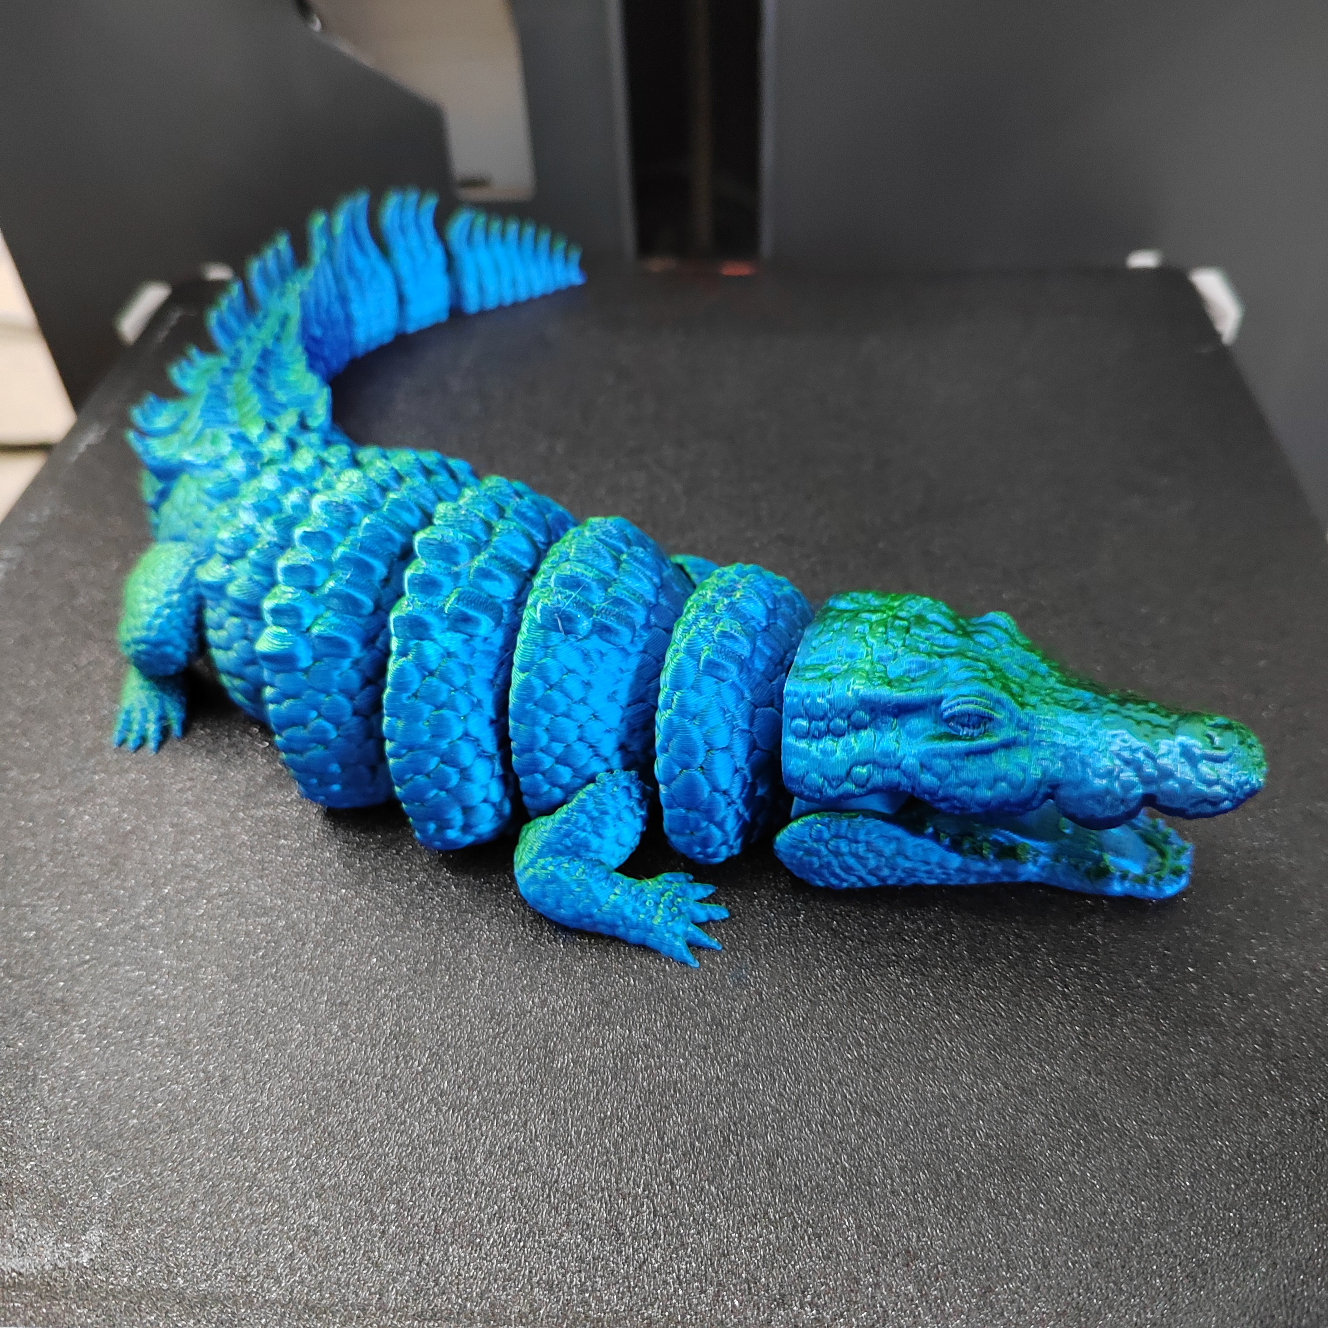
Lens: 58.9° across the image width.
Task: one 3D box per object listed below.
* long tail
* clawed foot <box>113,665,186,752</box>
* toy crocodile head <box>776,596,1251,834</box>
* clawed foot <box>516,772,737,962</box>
[{"bbox_3d":[-0.071,-0.072,0.252,0.055,0.036,0.139,14,47,17],"label":"long tail"},{"bbox_3d":[-0.085,0.006,0.193,0.012,0.009,0.015,2,45,6],"label":"clawed foot"},{"bbox_3d":[0.048,0.005,0.154,0.061,0.030,0.033,10,46,13],"label":"toy crocodile head"},{"bbox_3d":[-0.006,0.026,0.159,0.030,0.022,0.015,8,46,12],"label":"clawed foot"}]

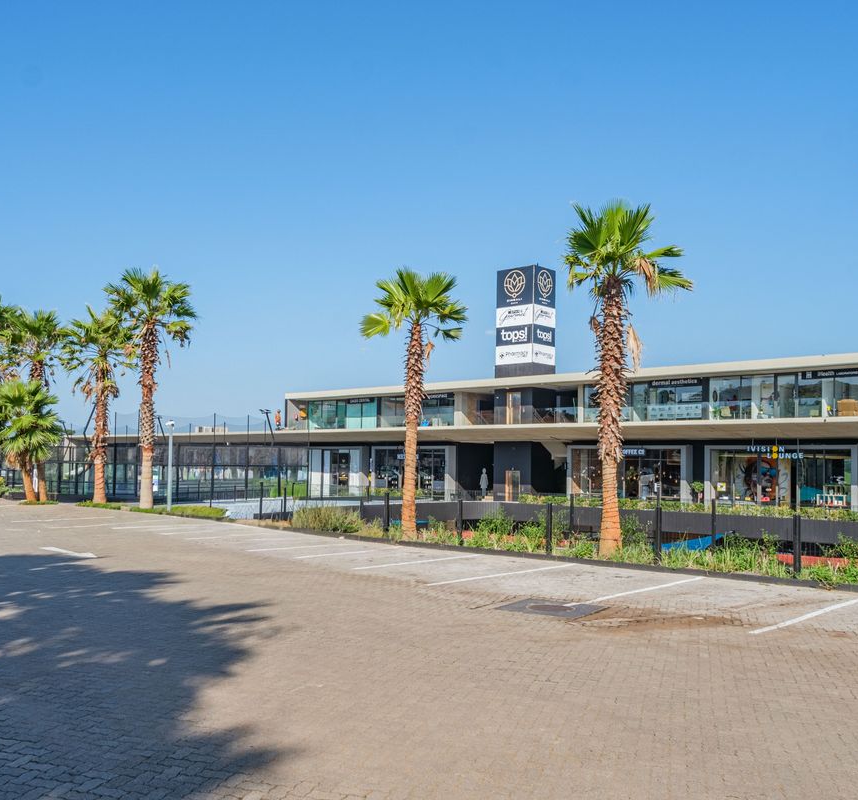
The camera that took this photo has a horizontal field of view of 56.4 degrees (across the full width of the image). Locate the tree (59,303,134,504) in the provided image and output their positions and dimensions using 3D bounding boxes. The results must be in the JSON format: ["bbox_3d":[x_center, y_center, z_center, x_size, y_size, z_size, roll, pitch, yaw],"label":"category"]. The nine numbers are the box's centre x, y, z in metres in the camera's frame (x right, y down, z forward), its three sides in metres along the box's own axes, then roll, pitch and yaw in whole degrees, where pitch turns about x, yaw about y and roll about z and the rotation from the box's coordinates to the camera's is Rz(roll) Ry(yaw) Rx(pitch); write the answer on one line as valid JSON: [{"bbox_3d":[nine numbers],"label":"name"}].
[{"bbox_3d":[-13.408,0.169,32.246,2.997,7.954,2.907,1,-4,0],"label":"tree"}]

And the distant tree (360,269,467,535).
[{"bbox_3d":[-0.420,0.003,20.511,2.787,6.834,2.703,1,-4,0],"label":"distant tree"}]

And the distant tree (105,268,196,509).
[{"bbox_3d":[-10.452,-0.472,29.777,3.369,8.960,3.268,1,-4,0],"label":"distant tree"}]

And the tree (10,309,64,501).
[{"bbox_3d":[-16.686,0.156,33.550,2.865,8.066,2.779,1,-4,0],"label":"tree"}]

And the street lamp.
[{"bbox_3d":[-9.242,2.345,28.600,0.340,3.226,0.340,1,-4,0],"label":"street lamp"}]

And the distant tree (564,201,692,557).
[{"bbox_3d":[3.987,-0.459,16.020,2.585,7.115,2.507,1,-4,0],"label":"distant tree"}]

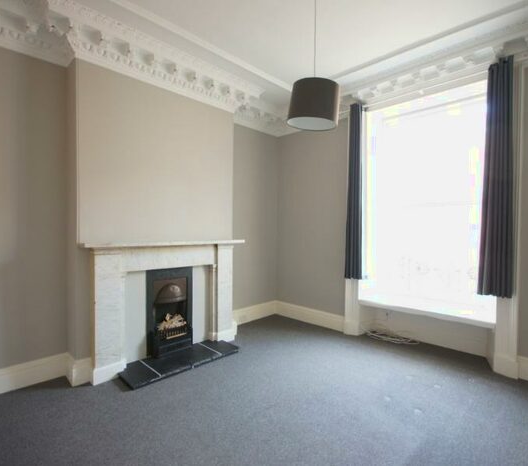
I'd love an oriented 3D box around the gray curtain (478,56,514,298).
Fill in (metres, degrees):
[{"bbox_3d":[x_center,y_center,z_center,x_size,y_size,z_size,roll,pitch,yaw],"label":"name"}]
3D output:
[{"bbox_3d":[1.998,-0.454,2.499,0.236,2.004,0.121,1,1,43],"label":"gray curtain"}]

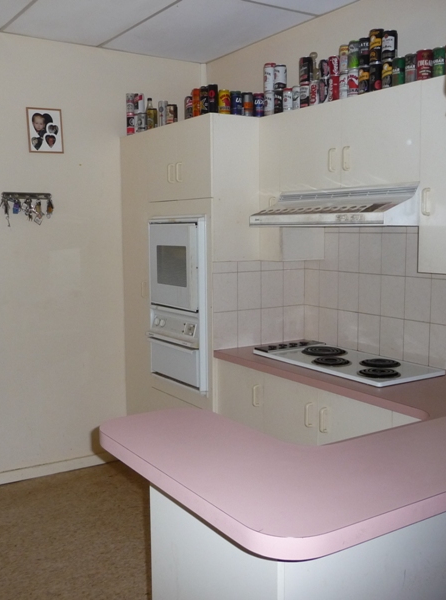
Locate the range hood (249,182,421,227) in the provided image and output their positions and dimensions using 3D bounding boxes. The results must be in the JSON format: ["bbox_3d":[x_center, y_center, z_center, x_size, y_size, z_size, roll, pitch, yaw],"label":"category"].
[{"bbox_3d":[0.594,-0.419,2.939,0.535,0.170,0.869,-5,8,-33],"label":"range hood"}]

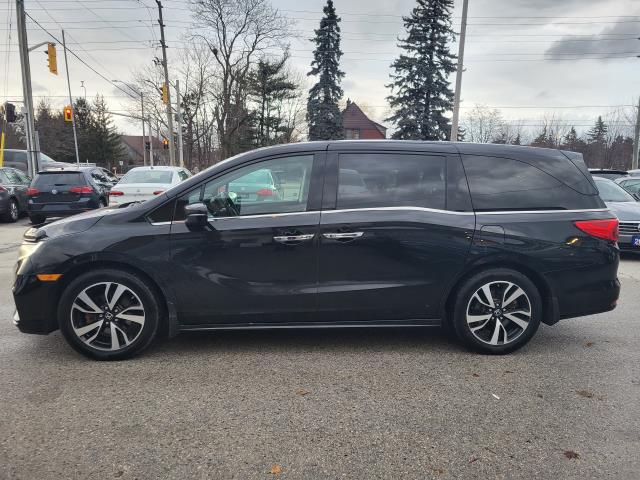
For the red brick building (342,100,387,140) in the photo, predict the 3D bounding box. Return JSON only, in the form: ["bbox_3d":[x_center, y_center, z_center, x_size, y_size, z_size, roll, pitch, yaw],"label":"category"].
[{"bbox_3d":[4.378,-12.481,61.000,8.500,9.400,9.000,1,9,0],"label":"red brick building"}]

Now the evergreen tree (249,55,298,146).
[{"bbox_3d":[-4.743,-12.156,48.000,5.000,12.300,4.800,1,9,0],"label":"evergreen tree"}]

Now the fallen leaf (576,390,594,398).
[{"bbox_3d":[1.766,1.030,3.195,0.105,0.016,0.092,6,10,30],"label":"fallen leaf"}]

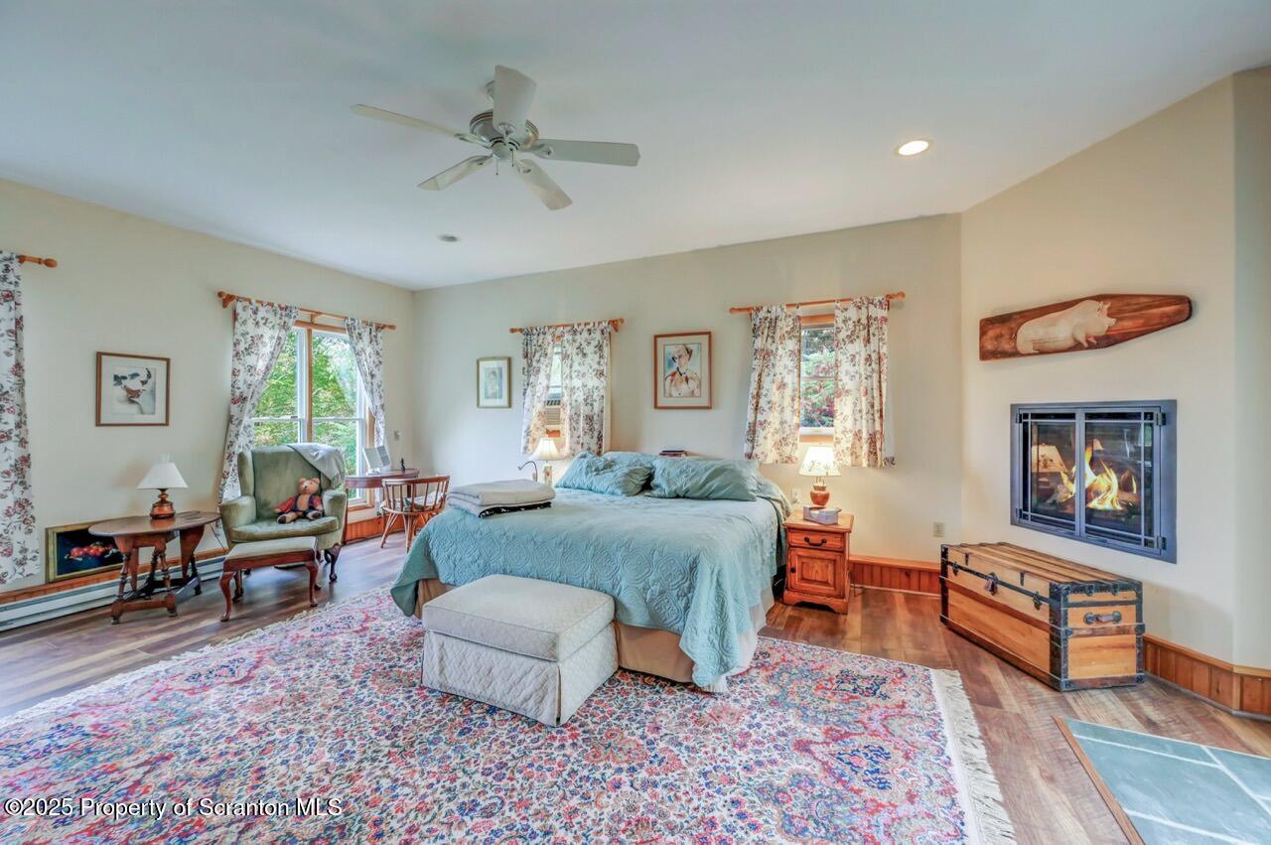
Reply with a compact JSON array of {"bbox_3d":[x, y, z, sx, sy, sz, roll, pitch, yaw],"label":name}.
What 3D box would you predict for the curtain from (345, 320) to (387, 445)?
[{"bbox_3d":[-2.900,-0.054,5.346,0.110,2.055,0.462,0,1,24],"label":"curtain"}]

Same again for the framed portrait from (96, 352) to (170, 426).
[{"bbox_3d":[-4.003,-0.251,3.950,0.025,0.564,0.435,0,0,25],"label":"framed portrait"}]

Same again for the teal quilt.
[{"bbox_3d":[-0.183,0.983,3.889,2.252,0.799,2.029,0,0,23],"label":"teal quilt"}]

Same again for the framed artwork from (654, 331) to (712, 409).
[{"bbox_3d":[0.435,-0.470,4.568,0.563,0.706,0.025,0,1,24],"label":"framed artwork"}]

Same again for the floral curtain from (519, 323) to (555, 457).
[{"bbox_3d":[-1.005,-0.342,5.138,0.448,1.344,0.110,0,1,24],"label":"floral curtain"}]

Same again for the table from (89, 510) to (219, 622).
[{"bbox_3d":[-3.474,1.039,3.595,0.700,0.623,0.798,-1,1,-28],"label":"table"}]

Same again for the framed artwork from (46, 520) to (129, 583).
[{"bbox_3d":[-3.800,0.880,3.447,0.030,0.378,0.420,0,1,24],"label":"framed artwork"}]

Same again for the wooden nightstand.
[{"bbox_3d":[1.384,1.033,3.708,0.445,0.595,0.490,0,0,25],"label":"wooden nightstand"}]

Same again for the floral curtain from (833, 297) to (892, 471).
[{"bbox_3d":[1.873,-0.329,4.074,0.435,1.389,0.100,0,0,23],"label":"floral curtain"}]

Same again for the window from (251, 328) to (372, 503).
[{"bbox_3d":[-3.431,-0.018,5.256,0.100,2.049,1.397,0,0,25],"label":"window"}]

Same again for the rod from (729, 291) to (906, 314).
[{"bbox_3d":[1.512,-1.017,4.226,1.409,0.070,0.090,0,0,23],"label":"rod"}]

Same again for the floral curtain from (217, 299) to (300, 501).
[{"bbox_3d":[-3.447,-0.063,4.556,0.140,2.198,0.670,0,0,27],"label":"floral curtain"}]

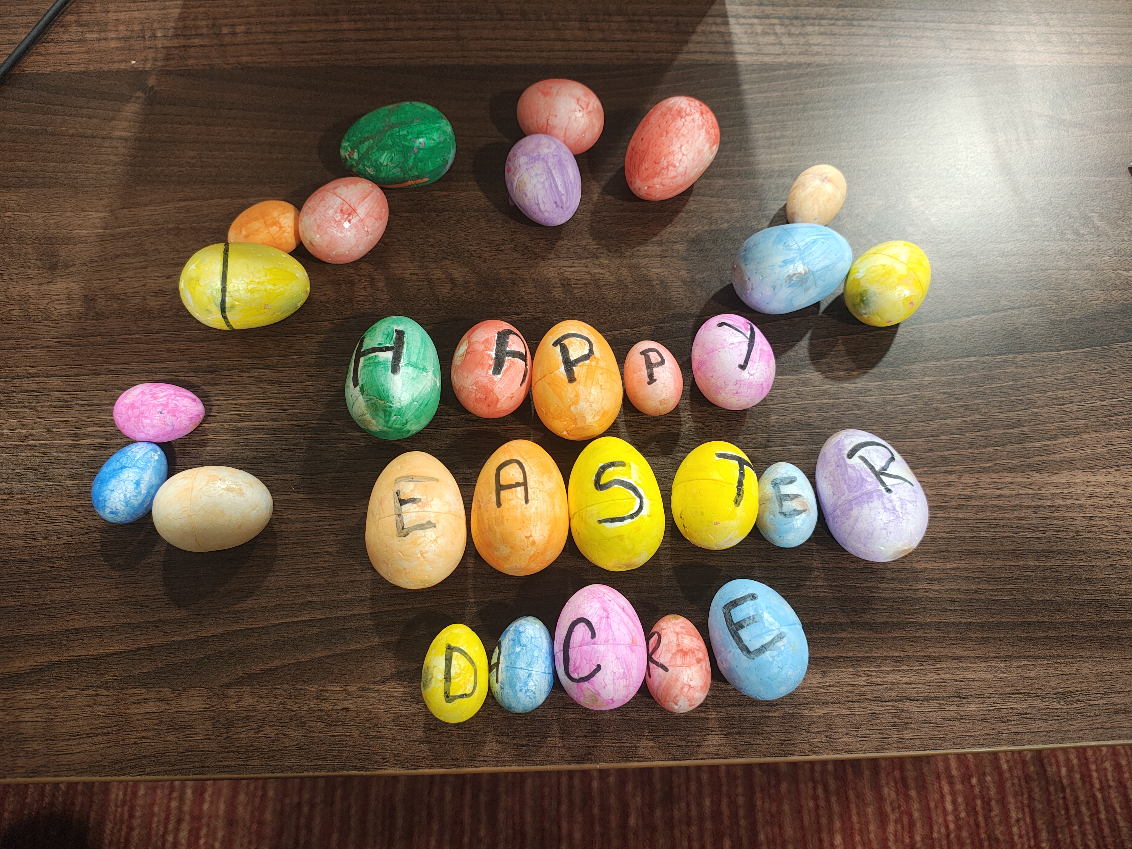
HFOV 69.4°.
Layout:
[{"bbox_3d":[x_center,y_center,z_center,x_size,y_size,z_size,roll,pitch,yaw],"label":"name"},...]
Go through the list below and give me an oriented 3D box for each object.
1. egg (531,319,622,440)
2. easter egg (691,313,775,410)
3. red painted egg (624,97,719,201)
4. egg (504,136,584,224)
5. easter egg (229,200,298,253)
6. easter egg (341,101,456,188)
[{"bbox_3d":[0.006,-0.024,0.457,0.050,0.050,0.071,-6,69,-3],"label":"egg"},{"bbox_3d":[0.091,-0.034,0.448,0.043,0.043,0.057,-9,61,-5],"label":"easter egg"},{"bbox_3d":[0.067,-0.174,0.515,0.051,0.051,0.073,33,72,11],"label":"red painted egg"},{"bbox_3d":[-0.013,-0.148,0.495,0.044,0.044,0.058,-19,75,-9],"label":"egg"},{"bbox_3d":[-0.182,-0.117,0.500,0.045,0.033,0.033,-35,73,-13],"label":"easter egg"},{"bbox_3d":[-0.102,-0.170,0.501,0.070,0.048,0.048,-8,67,3],"label":"easter egg"}]

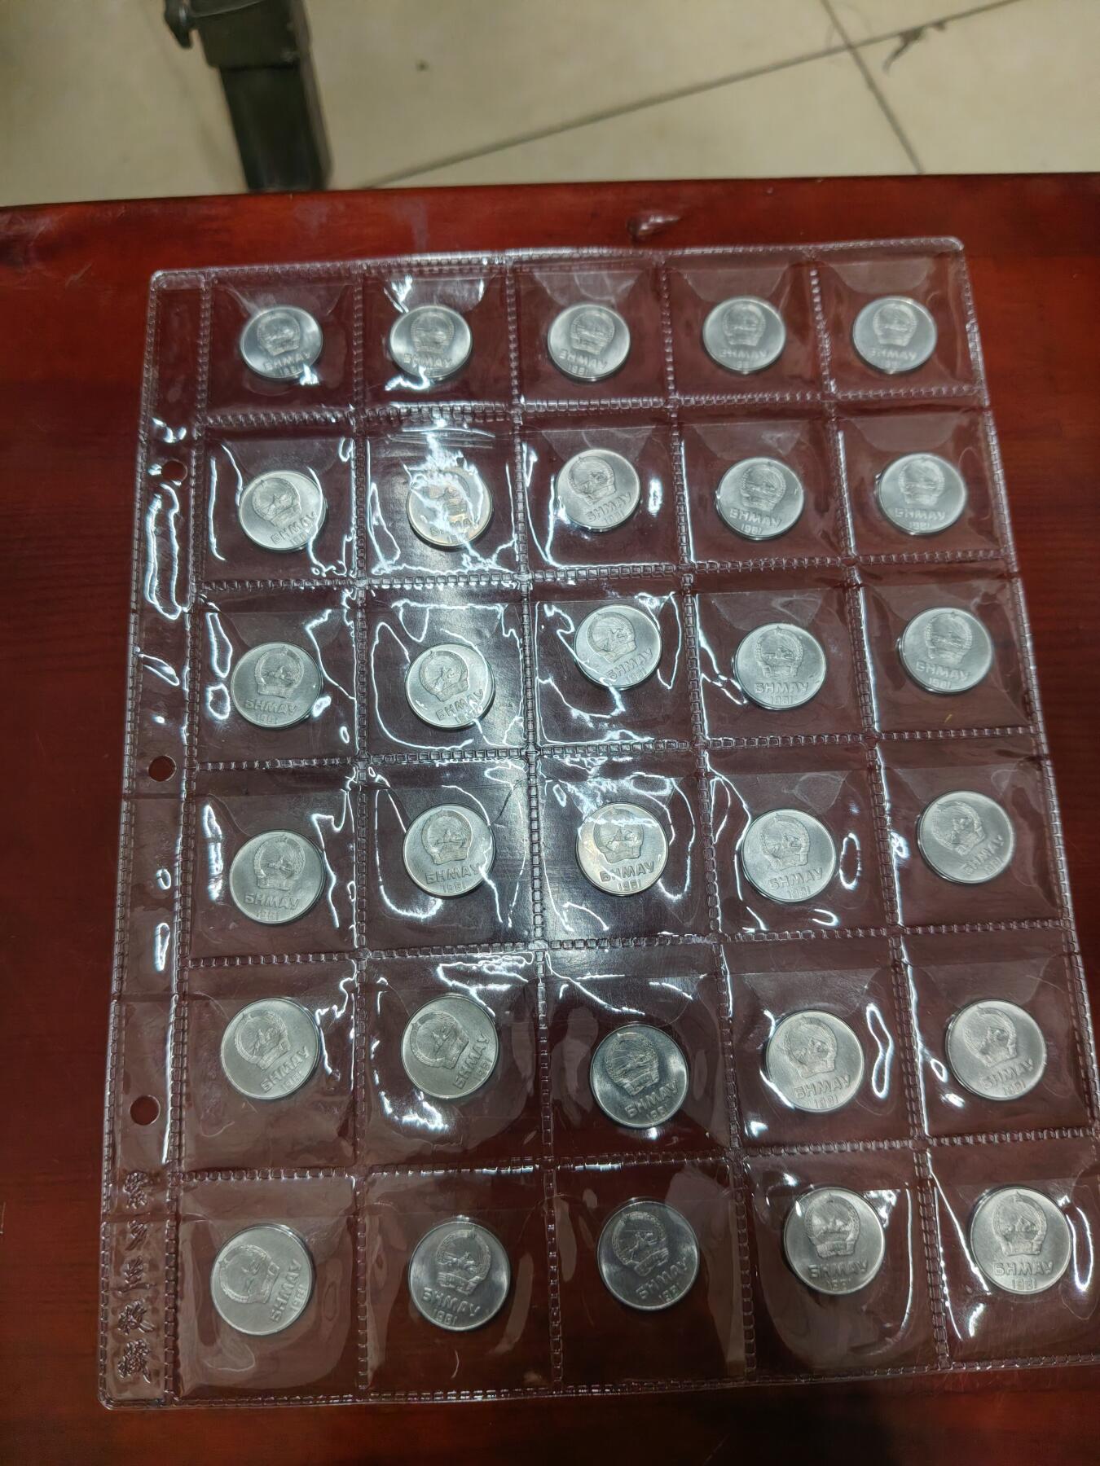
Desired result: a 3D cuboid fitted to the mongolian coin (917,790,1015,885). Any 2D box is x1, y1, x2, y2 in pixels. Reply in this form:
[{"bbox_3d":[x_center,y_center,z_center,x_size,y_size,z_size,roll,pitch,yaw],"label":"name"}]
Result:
[{"bbox_3d":[0.089,0.022,0.236,0.020,0.002,0.020,-3,76,0],"label":"mongolian coin"}]

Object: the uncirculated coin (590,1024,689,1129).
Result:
[{"bbox_3d":[0.018,0.069,0.223,0.020,0.002,0.020,-3,75,-1],"label":"uncirculated coin"}]

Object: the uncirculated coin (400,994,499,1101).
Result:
[{"bbox_3d":[-0.021,0.065,0.226,0.020,0.002,0.020,-3,76,0],"label":"uncirculated coin"}]

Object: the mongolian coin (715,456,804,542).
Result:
[{"bbox_3d":[0.048,-0.054,0.254,0.020,0.002,0.020,-3,76,0],"label":"mongolian coin"}]

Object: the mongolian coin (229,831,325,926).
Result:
[{"bbox_3d":[-0.058,0.031,0.233,0.020,0.002,0.020,-3,75,-1],"label":"mongolian coin"}]

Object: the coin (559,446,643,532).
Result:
[{"bbox_3d":[0.011,-0.056,0.255,0.020,0.002,0.020,-3,75,-1],"label":"coin"}]

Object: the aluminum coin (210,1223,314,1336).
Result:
[{"bbox_3d":[-0.056,0.106,0.214,0.020,0.002,0.020,-3,76,0],"label":"aluminum coin"}]

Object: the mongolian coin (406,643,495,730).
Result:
[{"bbox_3d":[-0.022,-0.010,0.245,0.020,0.002,0.020,-3,76,0],"label":"mongolian coin"}]

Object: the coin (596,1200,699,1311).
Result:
[{"bbox_3d":[0.019,0.103,0.217,0.020,0.002,0.020,-3,76,0],"label":"coin"}]

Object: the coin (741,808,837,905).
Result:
[{"bbox_3d":[0.051,0.026,0.234,0.020,0.002,0.020,-3,76,0],"label":"coin"}]

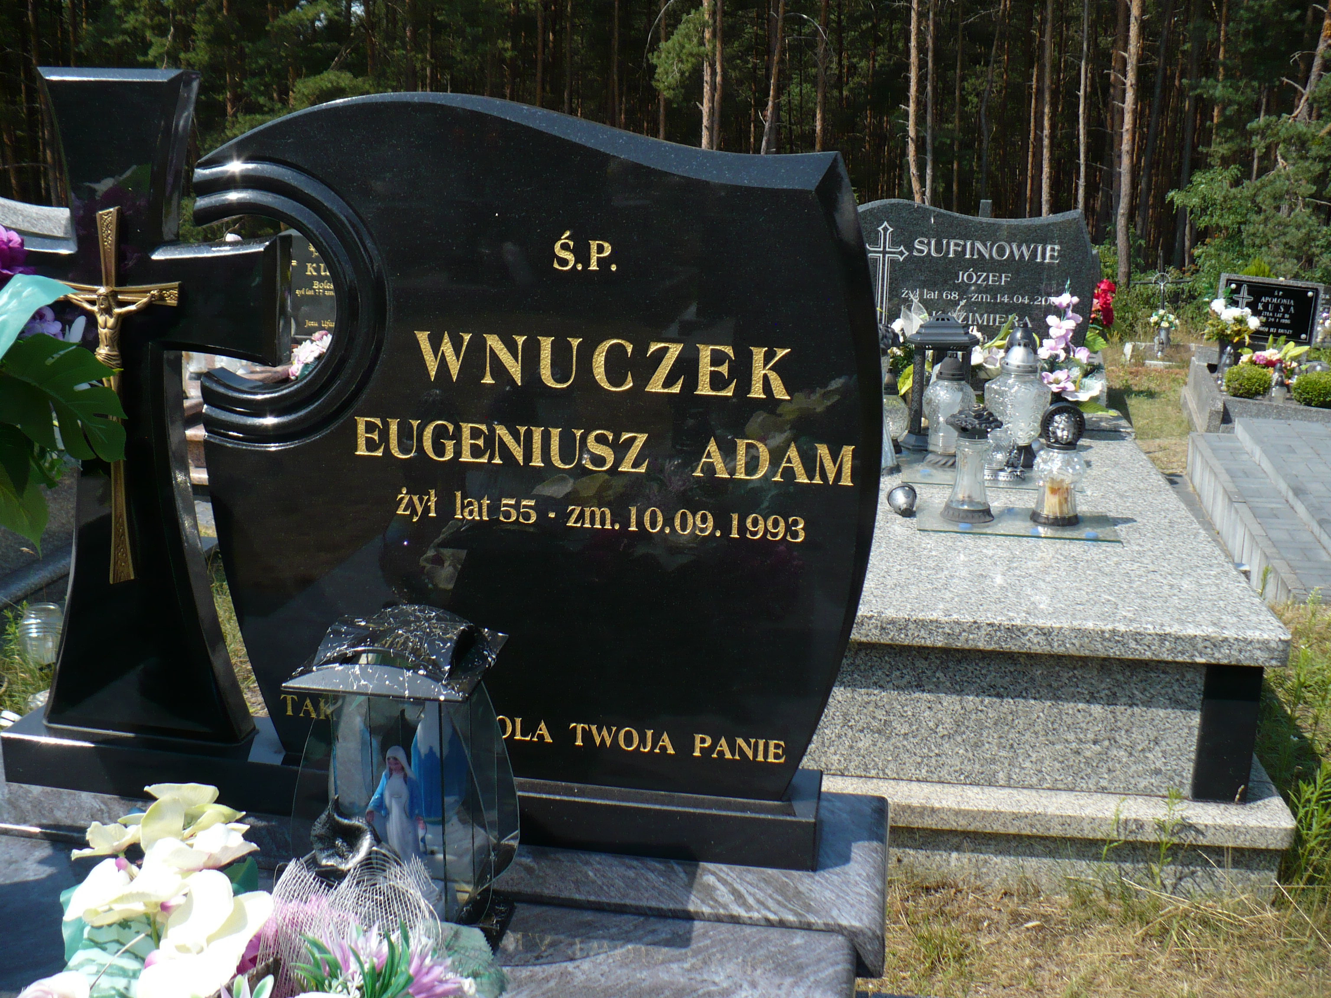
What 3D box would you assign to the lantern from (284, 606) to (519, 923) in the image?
[{"bbox_3d":[-0.261,0.290,1.446,0.196,0.344,0.192,3,15,10],"label":"lantern"}]

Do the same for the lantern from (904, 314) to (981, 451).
[{"bbox_3d":[0.751,-0.322,3.848,0.215,0.364,0.215,2,15,8],"label":"lantern"}]

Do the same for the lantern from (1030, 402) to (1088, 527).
[{"bbox_3d":[0.859,-0.079,3.105,0.112,0.265,0.112,2,15,8],"label":"lantern"}]

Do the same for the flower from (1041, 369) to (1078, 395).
[{"bbox_3d":[1.103,-0.329,3.981,0.097,0.070,0.075,2,15,8],"label":"flower"}]

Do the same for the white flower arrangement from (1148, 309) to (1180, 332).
[{"bbox_3d":[2.973,-1.072,8.500,0.185,0.130,0.160,2,15,8],"label":"white flower arrangement"}]

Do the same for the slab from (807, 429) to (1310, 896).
[{"bbox_3d":[0.732,0.246,3.393,1.044,0.486,1.763,2,15,8],"label":"slab"}]

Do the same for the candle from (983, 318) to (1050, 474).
[{"bbox_3d":[0.897,-0.270,3.612,0.163,0.376,0.163,2,15,8],"label":"candle"}]

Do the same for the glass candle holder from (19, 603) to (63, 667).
[{"bbox_3d":[-1.526,0.335,3.480,0.115,0.160,0.115,2,15,8],"label":"glass candle holder"}]

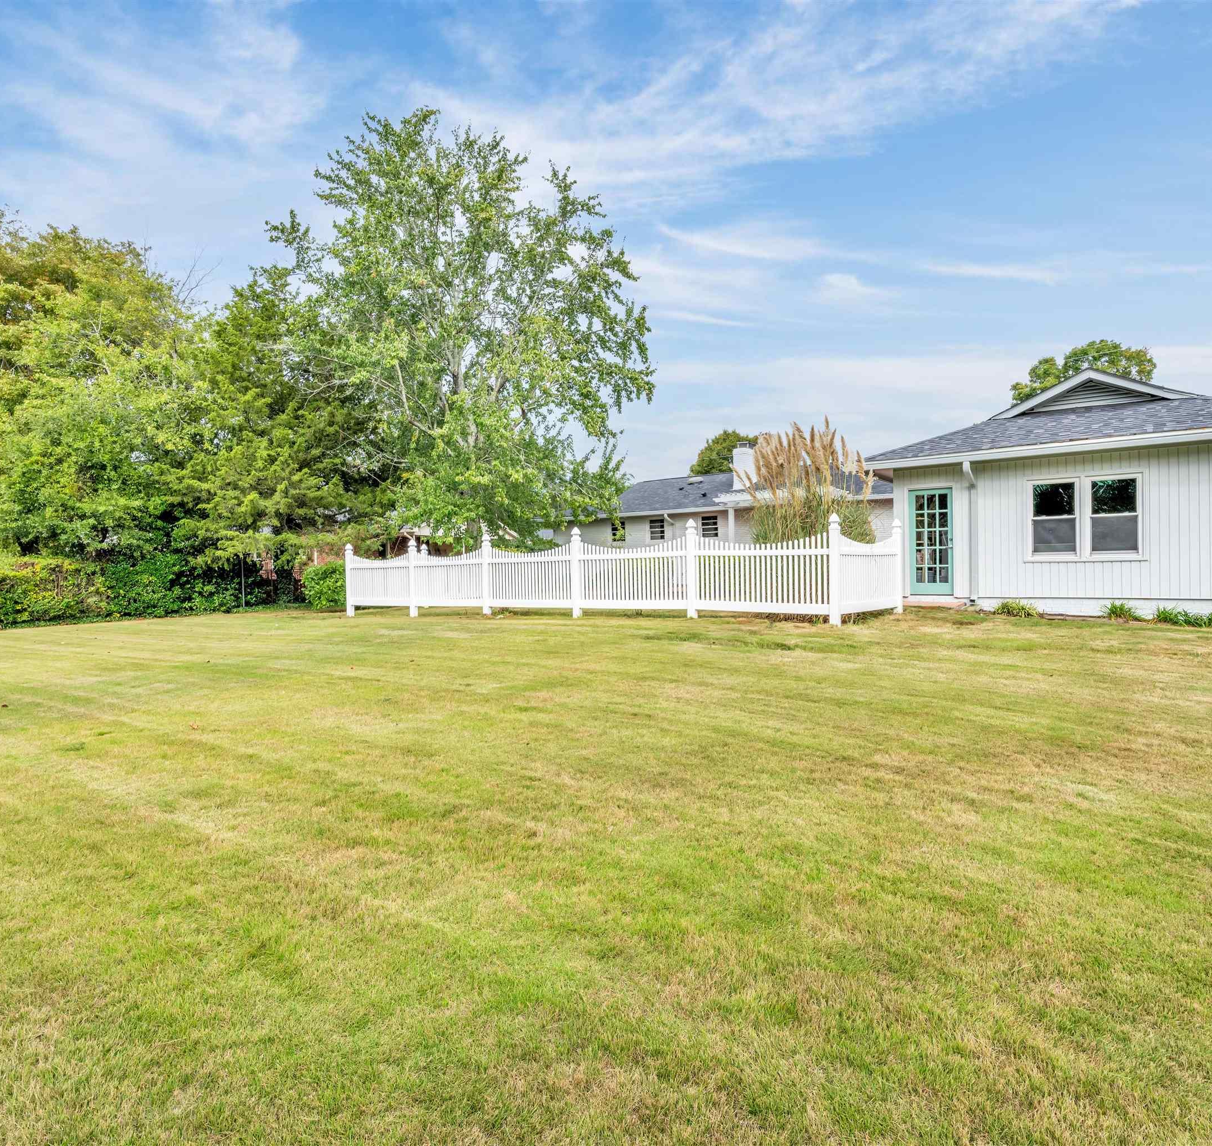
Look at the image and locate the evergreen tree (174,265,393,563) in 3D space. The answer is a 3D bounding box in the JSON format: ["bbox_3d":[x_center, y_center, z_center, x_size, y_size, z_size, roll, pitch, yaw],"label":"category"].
[{"bbox_3d":[-11.000,-4.600,26.000,7.400,11.700,7.200,0,-1,-24],"label":"evergreen tree"}]

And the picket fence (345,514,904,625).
[{"bbox_3d":[-0.750,0.070,15.900,12.500,1.850,2.570,-1,-1,38],"label":"picket fence"}]

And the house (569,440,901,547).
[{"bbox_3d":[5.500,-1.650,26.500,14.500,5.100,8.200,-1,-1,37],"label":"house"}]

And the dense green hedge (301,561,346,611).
[{"bbox_3d":[-8.300,0.330,23.000,1.800,1.500,1.600,-1,-1,37],"label":"dense green hedge"}]

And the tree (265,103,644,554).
[{"bbox_3d":[-4.700,-7.100,25.000,12.400,16.200,11.800,0,-1,-11],"label":"tree"}]

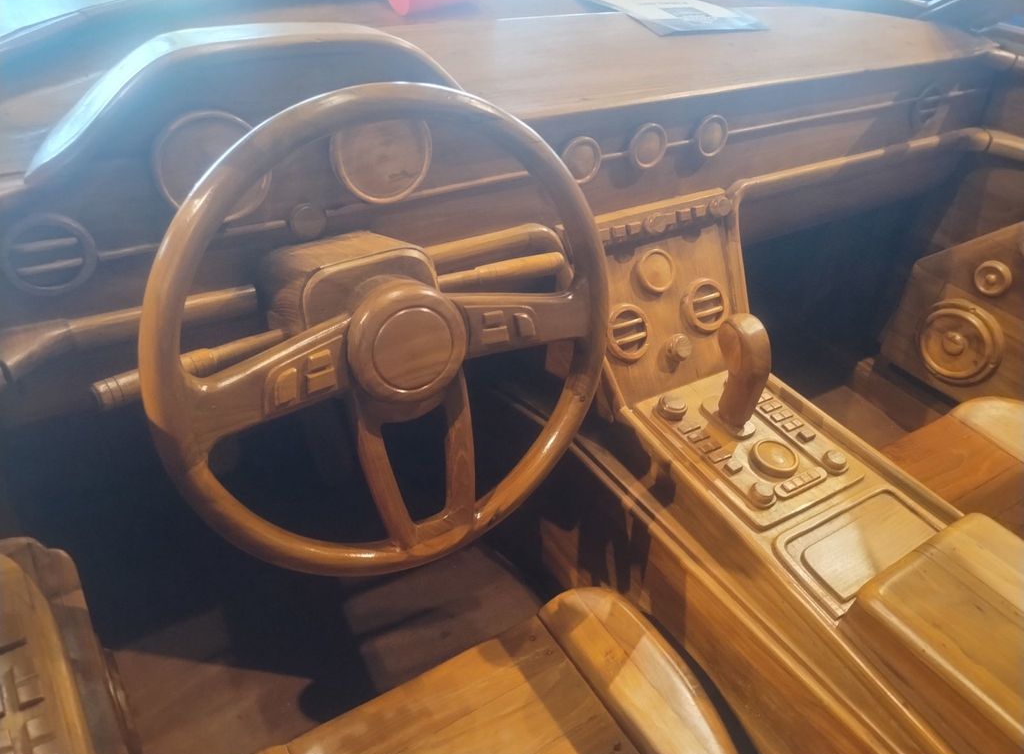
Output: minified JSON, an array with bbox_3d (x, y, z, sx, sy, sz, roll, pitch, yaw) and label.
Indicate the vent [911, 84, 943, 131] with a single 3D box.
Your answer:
[{"bbox_3d":[0.675,-0.436,1.200,0.074,0.074,0.014,-19,33,-25],"label":"vent"}]

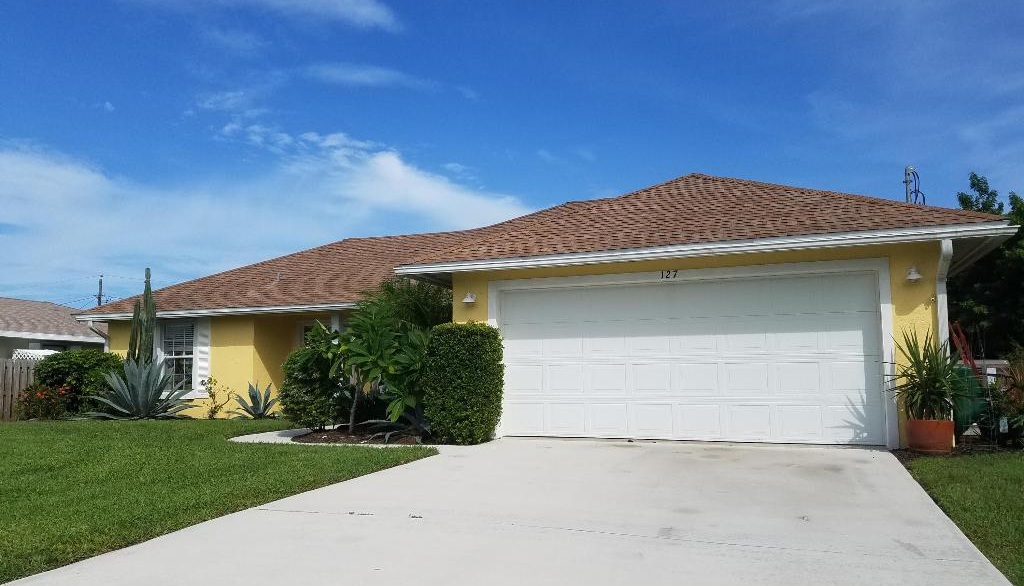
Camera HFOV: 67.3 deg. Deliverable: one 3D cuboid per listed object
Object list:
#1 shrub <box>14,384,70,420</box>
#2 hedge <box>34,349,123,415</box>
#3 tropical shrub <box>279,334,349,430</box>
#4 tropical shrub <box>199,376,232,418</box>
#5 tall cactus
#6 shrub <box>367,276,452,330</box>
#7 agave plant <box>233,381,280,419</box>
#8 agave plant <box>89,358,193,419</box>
[{"bbox_3d":[-11.080,2.577,18.189,1.300,0.867,1.100,-3,-6,23],"label":"shrub"},{"bbox_3d":[-10.661,2.258,18.914,2.200,1.734,1.900,-3,-6,23],"label":"hedge"},{"bbox_3d":[-3.391,1.529,13.339,1.350,1.655,1.300,-3,-6,23],"label":"tropical shrub"},{"bbox_3d":[-6.905,2.435,17.850,0.780,1.035,0.650,-3,-6,23],"label":"tropical shrub"},{"bbox_3d":[-8.810,1.095,18.240,0.720,3.439,0.650,-3,-6,23],"label":"tall cactus"},{"bbox_3d":[-1.760,0.928,13.741,1.800,2.500,1.800,-3,-6,23],"label":"shrub"},{"bbox_3d":[-5.734,2.402,17.194,1.150,0.886,1.100,-3,-6,23],"label":"agave plant"},{"bbox_3d":[-8.383,2.186,17.356,2.400,1.366,2.300,-3,-6,23],"label":"agave plant"}]

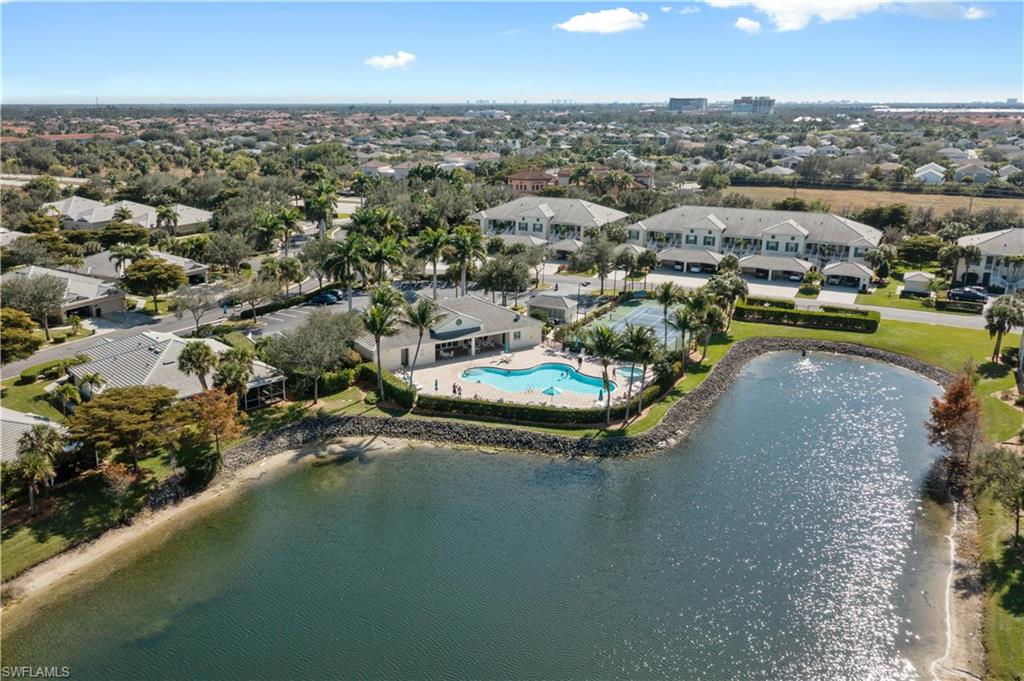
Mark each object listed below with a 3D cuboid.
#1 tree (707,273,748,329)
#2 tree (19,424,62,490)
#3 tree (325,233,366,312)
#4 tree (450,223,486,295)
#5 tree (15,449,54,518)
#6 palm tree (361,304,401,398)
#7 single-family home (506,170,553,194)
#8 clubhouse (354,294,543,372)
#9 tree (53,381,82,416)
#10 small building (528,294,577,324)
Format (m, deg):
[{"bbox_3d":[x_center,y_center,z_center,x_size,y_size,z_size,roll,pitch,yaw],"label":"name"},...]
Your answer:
[{"bbox_3d":[32.568,-5.725,120.380,6.000,9.200,5.600,0,17,0],"label":"tree"},{"bbox_3d":[-40.700,10.360,69.580,3.900,6.880,3.900,0,17,0],"label":"tree"},{"bbox_3d":[-26.179,-9.946,126.987,6.800,14.000,6.800,0,17,0],"label":"tree"},{"bbox_3d":[-7.320,-11.740,131.109,6.000,14.600,6.000,0,17,0],"label":"tree"},{"bbox_3d":[-40.296,12.158,67.294,3.400,6.000,3.400,0,17,0],"label":"tree"},{"bbox_3d":[-15.113,1.568,92.645,4.600,11.700,4.600,0,17,0],"label":"palm tree"},{"bbox_3d":[6.742,-59.240,298.073,17.000,10.000,15.000,-1,17,-3],"label":"single-family home"},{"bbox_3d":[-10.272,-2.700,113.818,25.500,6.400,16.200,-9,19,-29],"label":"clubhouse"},{"bbox_3d":[-48.660,6.560,87.230,3.100,4.040,3.100,0,17,0],"label":"tree"},{"bbox_3d":[6.500,-5.404,128.406,7.600,4.000,4.700,9,19,26],"label":"small building"}]

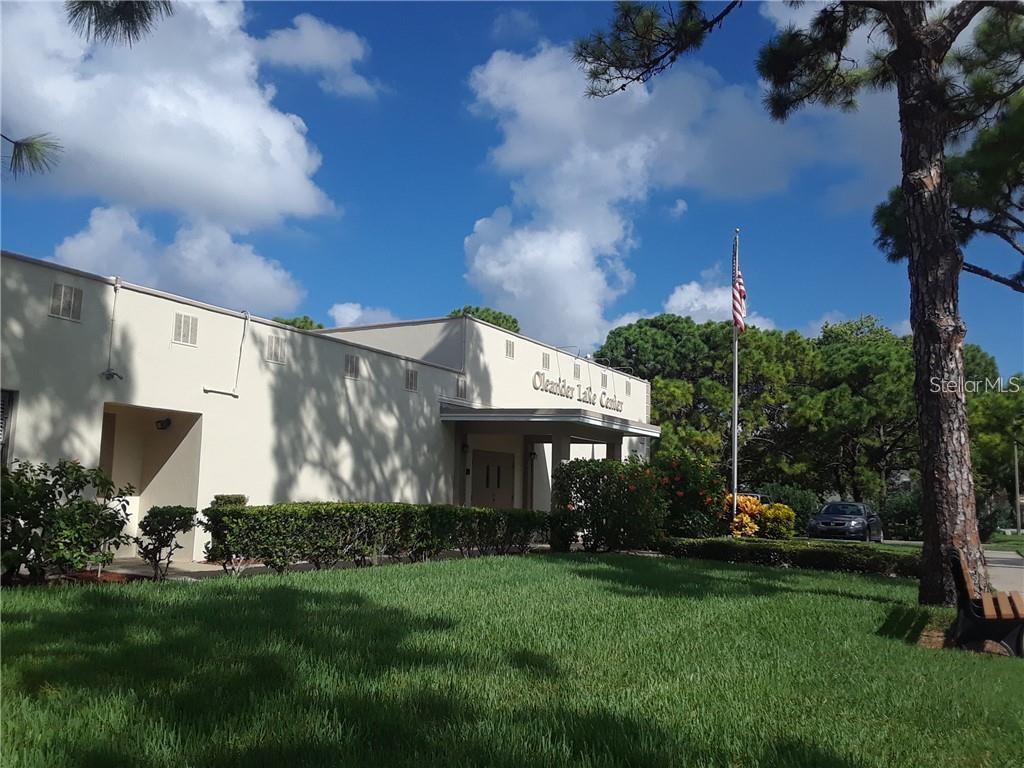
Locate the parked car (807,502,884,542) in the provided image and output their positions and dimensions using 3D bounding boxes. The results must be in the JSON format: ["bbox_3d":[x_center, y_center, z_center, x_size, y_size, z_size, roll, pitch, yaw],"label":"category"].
[{"bbox_3d":[11.434,4.820,30.181,1.850,1.475,4.930,-2,-8,29],"label":"parked car"}]

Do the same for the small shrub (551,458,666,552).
[{"bbox_3d":[2.331,2.909,21.438,2.650,2.250,2.000,1,-7,6],"label":"small shrub"}]

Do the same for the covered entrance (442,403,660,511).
[{"bbox_3d":[0.996,2.315,21.204,3.457,3.080,4.483,-2,-8,29],"label":"covered entrance"}]

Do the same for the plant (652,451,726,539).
[{"bbox_3d":[4.619,3.073,23.356,2.100,2.550,1.900,1,-7,11],"label":"plant"}]

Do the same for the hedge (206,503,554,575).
[{"bbox_3d":[-1.948,2.764,16.439,0.800,1.020,8.877,-3,-8,32],"label":"hedge"}]

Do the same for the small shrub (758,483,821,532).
[{"bbox_3d":[10.829,4.982,34.632,2.400,2.150,2.000,0,-7,17],"label":"small shrub"}]

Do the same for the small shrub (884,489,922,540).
[{"bbox_3d":[16.161,5.386,36.635,1.700,2.200,1.600,-1,-8,24],"label":"small shrub"}]

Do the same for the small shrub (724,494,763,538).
[{"bbox_3d":[6.283,3.774,24.089,1.050,1.450,1.000,0,-7,15],"label":"small shrub"}]

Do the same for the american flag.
[{"bbox_3d":[6.435,-2.786,25.103,0.380,2.720,0.380,0,-7,14],"label":"american flag"}]

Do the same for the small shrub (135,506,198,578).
[{"bbox_3d":[-4.846,2.177,12.411,0.780,1.000,0.720,5,-8,-21],"label":"small shrub"}]

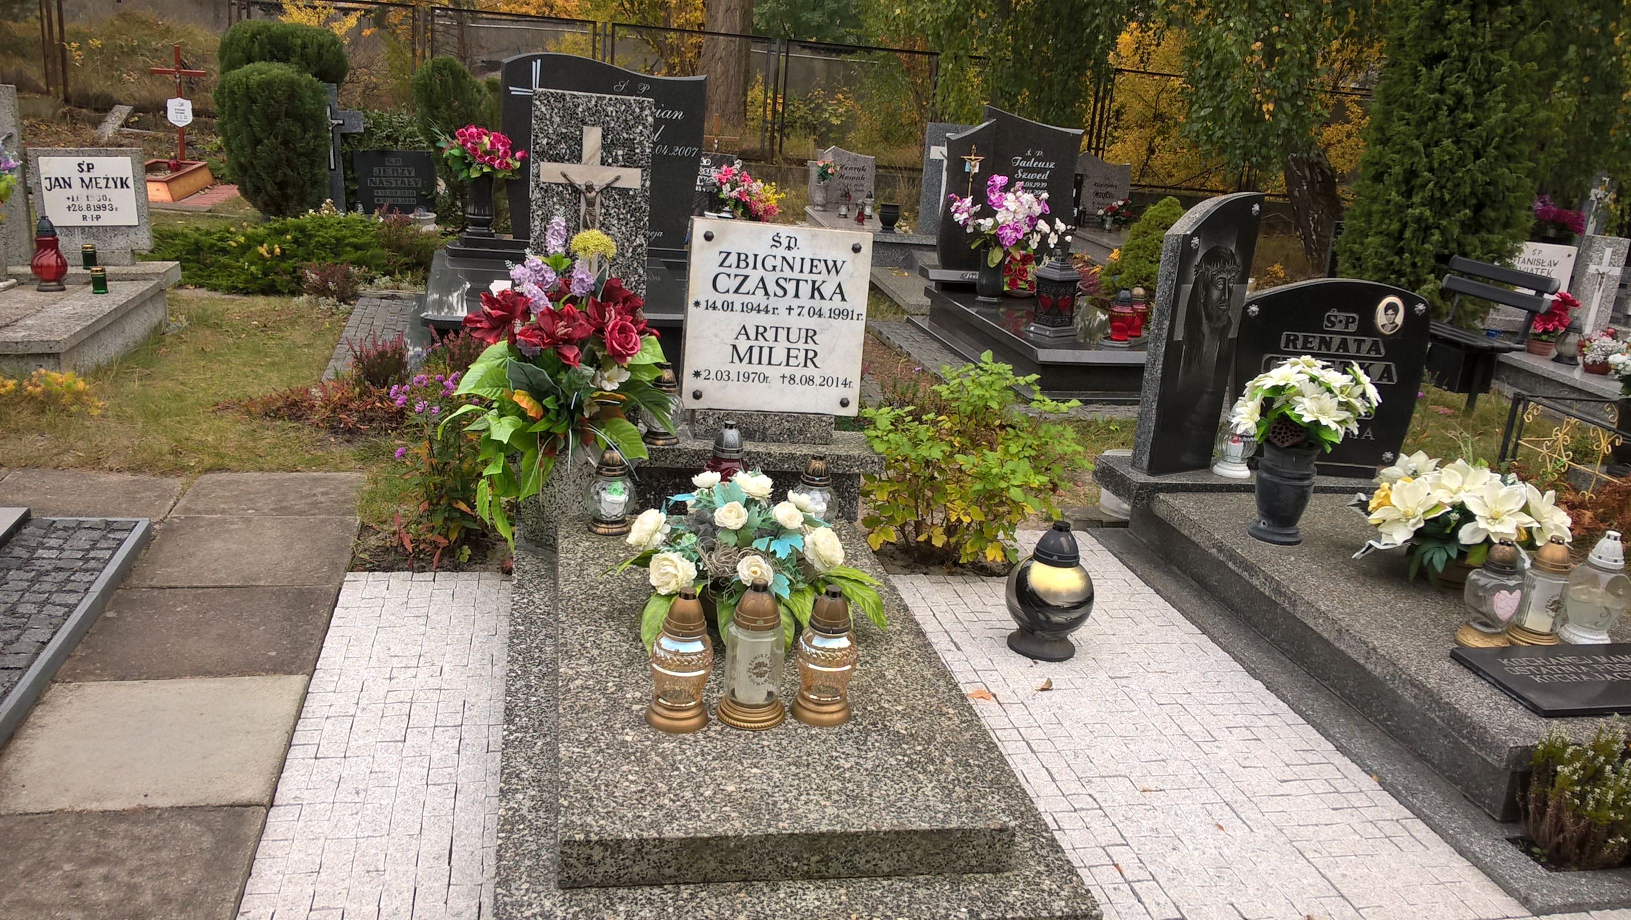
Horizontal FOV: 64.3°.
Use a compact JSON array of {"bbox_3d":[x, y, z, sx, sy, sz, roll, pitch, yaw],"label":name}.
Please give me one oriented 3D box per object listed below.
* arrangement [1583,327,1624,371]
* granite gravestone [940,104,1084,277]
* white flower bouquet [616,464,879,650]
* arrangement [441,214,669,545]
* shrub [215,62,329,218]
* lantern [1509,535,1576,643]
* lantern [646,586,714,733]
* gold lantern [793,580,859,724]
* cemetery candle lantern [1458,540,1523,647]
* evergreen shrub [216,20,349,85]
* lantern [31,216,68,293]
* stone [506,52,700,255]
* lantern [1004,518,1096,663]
[{"bbox_3d":[3.961,-0.544,6.530,0.200,0.230,0.200,1,18,-13],"label":"arrangement"},{"bbox_3d":[1.073,-1.506,7.265,0.760,0.870,0.150,0,18,-15],"label":"granite gravestone"},{"bbox_3d":[-0.137,0.173,2.727,0.550,0.310,0.450,2,16,-12],"label":"white flower bouquet"},{"bbox_3d":[-0.601,-0.182,3.025,0.500,0.700,0.380,1,18,-13],"label":"arrangement"},{"bbox_3d":[-3.956,-2.332,9.450,0.820,1.140,0.820,2,16,-12],"label":"shrub"},{"bbox_3d":[1.730,0.302,3.070,0.115,0.252,0.115,1,18,-13],"label":"lantern"},{"bbox_3d":[-0.229,0.331,2.205,0.109,0.237,0.109,1,18,-13],"label":"lantern"},{"bbox_3d":[0.021,0.334,2.268,0.109,0.236,0.109,1,18,-13],"label":"gold lantern"},{"bbox_3d":[1.569,0.297,2.987,0.135,0.250,0.120,3,16,-9],"label":"cemetery candle lantern"},{"bbox_3d":[-4.459,-2.953,10.945,1.150,1.400,1.150,1,17,-13],"label":"evergreen shrub"},{"bbox_3d":[-3.287,-0.886,5.567,0.138,0.295,0.138,1,18,-13],"label":"lantern"},{"bbox_3d":[-0.944,-1.363,5.781,0.838,0.813,0.100,2,16,-12],"label":"stone"},{"bbox_3d":[0.573,0.310,3.166,0.219,0.322,0.219,2,16,-12],"label":"lantern"}]

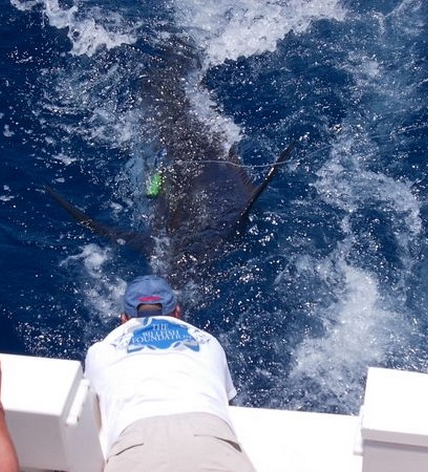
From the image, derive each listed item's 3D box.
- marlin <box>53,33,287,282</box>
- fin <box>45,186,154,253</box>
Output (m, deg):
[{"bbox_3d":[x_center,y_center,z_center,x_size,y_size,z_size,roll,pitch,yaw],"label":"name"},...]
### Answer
[{"bbox_3d":[-0.215,-0.252,7.482,1.200,0.520,2.850,-3,33,-1],"label":"marlin"},{"bbox_3d":[-0.548,-0.067,7.057,0.700,0.110,0.180,25,41,36],"label":"fin"}]

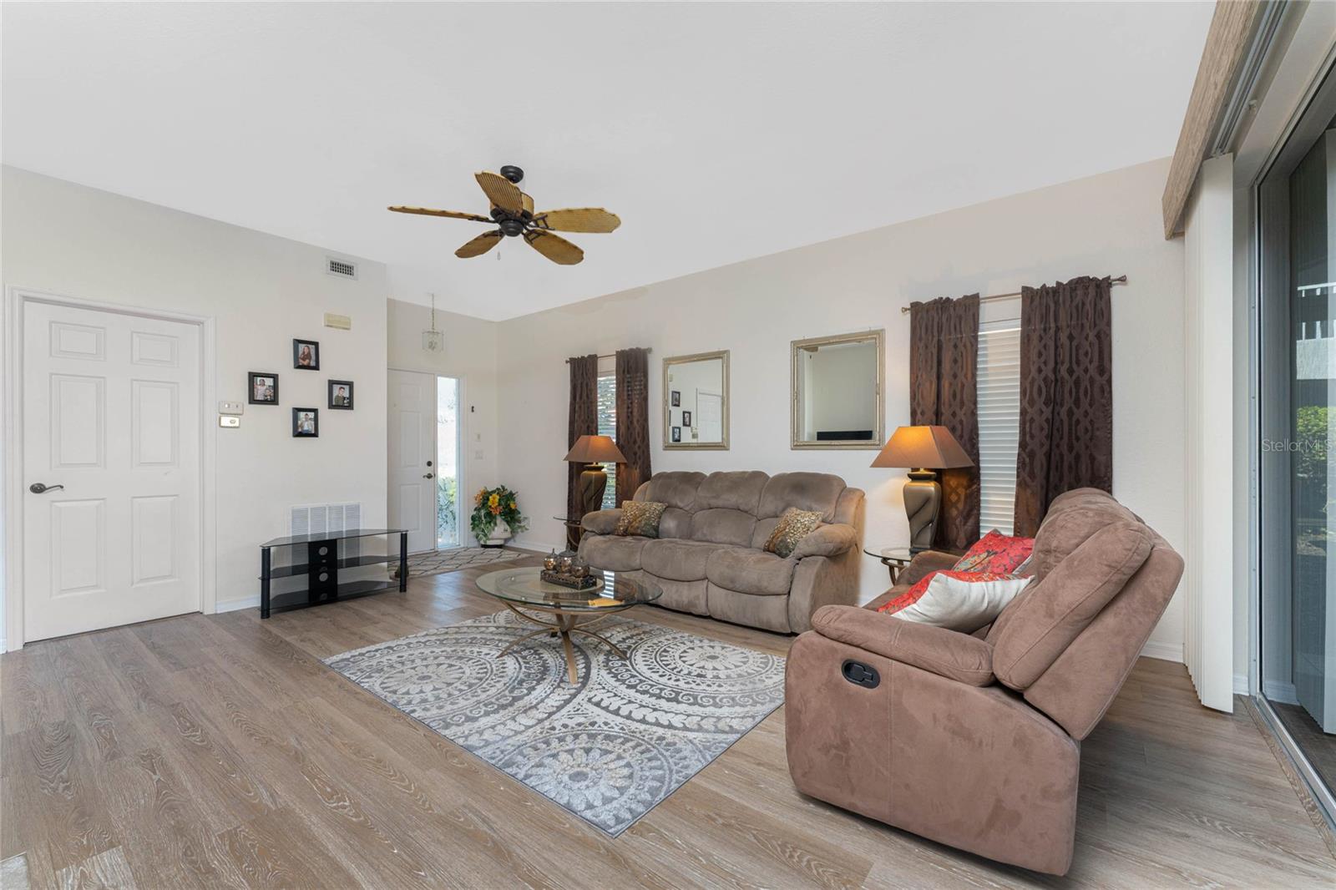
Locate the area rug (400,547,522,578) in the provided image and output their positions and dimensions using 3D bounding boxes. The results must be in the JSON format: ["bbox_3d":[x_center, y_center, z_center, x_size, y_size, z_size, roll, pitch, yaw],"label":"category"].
[{"bbox_3d":[-2.309,1.201,5.380,1.020,0.012,1.520,0,-1,39],"label":"area rug"}]

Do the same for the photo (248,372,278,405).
[{"bbox_3d":[-3.018,-0.415,3.878,0.020,0.235,0.181,0,-1,39],"label":"photo"}]

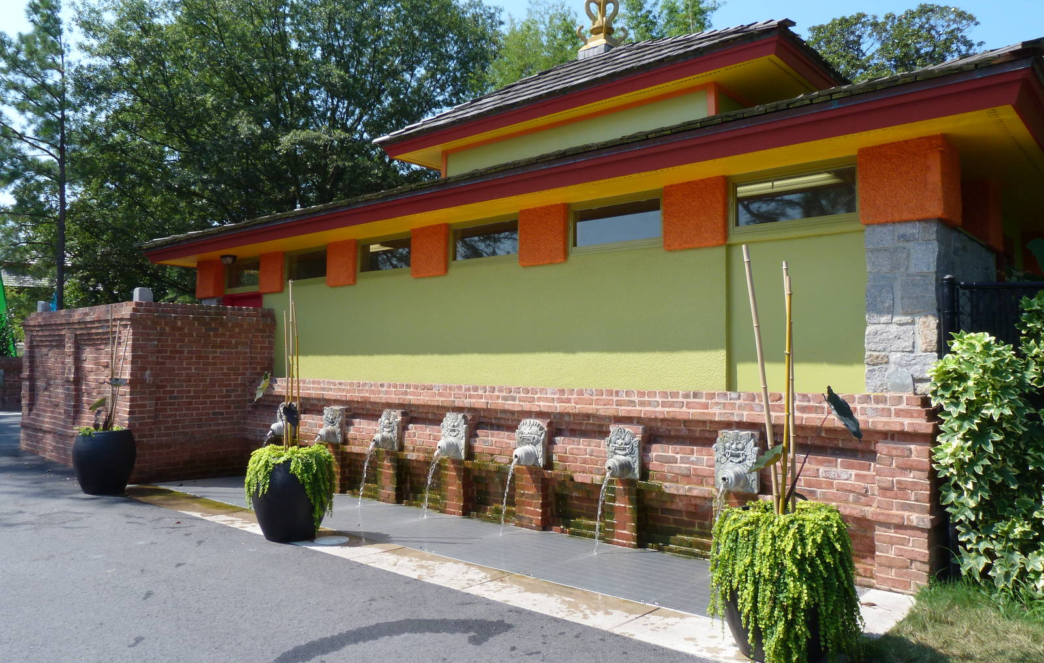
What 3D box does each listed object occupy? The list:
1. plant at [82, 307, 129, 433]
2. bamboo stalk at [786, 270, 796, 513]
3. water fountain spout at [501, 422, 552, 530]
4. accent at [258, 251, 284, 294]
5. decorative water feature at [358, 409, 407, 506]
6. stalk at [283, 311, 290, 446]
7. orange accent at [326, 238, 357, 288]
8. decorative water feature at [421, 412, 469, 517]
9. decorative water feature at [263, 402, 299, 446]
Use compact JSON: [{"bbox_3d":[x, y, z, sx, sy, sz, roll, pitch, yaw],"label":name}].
[{"bbox_3d":[-4.462,0.415,8.080,0.400,1.340,0.380,-2,-4,40],"label":"plant"},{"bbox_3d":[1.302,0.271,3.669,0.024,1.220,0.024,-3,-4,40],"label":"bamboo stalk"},{"bbox_3d":[-0.015,1.200,6.295,0.300,0.907,0.390,-2,-4,40],"label":"water fountain spout"},{"bbox_3d":[-3.287,-0.763,9.959,0.520,0.530,0.080,-2,-4,40],"label":"accent"},{"bbox_3d":[-1.416,1.244,7.471,0.300,0.907,0.390,-2,-4,40],"label":"decorative water feature"},{"bbox_3d":[-1.876,0.382,6.020,0.020,1.113,0.020,-4,-3,40],"label":"stalk"},{"bbox_3d":[-2.130,-0.798,8.997,0.550,0.530,0.080,-2,-4,40],"label":"orange accent"},{"bbox_3d":[-0.729,1.201,6.808,0.300,0.900,0.400,-2,-3,40],"label":"decorative water feature"},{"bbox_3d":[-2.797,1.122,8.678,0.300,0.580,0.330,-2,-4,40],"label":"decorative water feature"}]

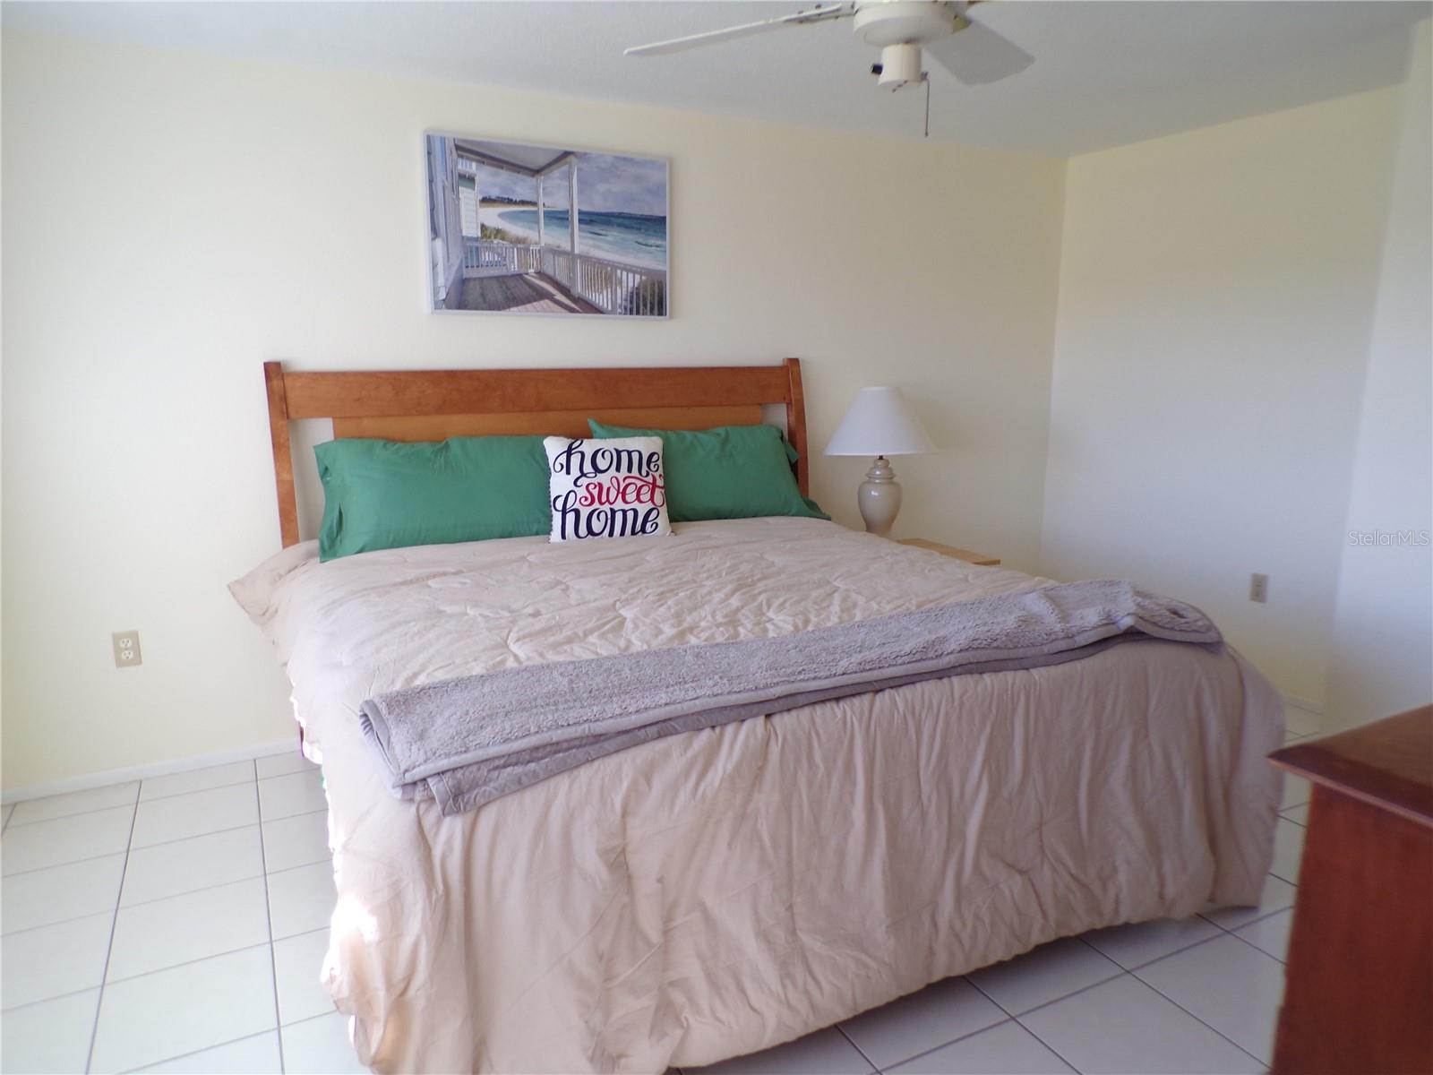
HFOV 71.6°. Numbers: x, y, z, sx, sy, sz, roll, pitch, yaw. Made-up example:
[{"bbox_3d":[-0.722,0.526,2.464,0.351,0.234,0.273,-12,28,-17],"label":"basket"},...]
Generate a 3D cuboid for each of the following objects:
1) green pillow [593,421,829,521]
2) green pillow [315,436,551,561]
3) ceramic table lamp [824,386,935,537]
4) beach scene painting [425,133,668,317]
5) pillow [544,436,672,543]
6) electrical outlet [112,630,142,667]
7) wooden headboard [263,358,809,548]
[{"bbox_3d":[-0.042,-0.247,3.773,0.880,0.400,0.170,-6,-16,-26],"label":"green pillow"},{"bbox_3d":[-0.864,-0.174,3.358,0.870,0.400,0.170,-6,-16,-26],"label":"green pillow"},{"bbox_3d":[0.669,-0.262,4.095,0.455,0.710,0.455,-1,10,0],"label":"ceramic table lamp"},{"bbox_3d":[-0.590,-1.108,3.617,0.900,0.595,0.030,-6,12,-26],"label":"beach scene painting"},{"bbox_3d":[-0.372,-0.164,3.418,0.420,0.390,0.130,-5,-11,-21],"label":"pillow"},{"bbox_3d":[-1.906,0.363,3.216,0.071,0.115,0.008,-6,12,-26],"label":"electrical outlet"},{"bbox_3d":[-0.539,0.015,3.768,2.034,1.358,0.130,-6,12,-26],"label":"wooden headboard"}]

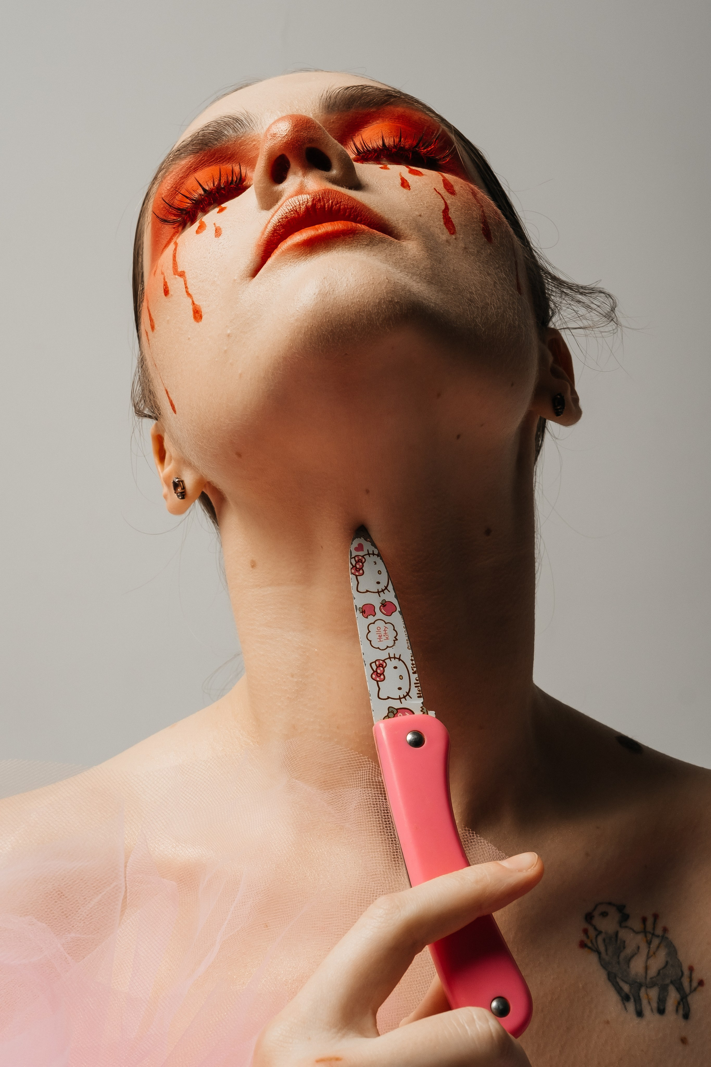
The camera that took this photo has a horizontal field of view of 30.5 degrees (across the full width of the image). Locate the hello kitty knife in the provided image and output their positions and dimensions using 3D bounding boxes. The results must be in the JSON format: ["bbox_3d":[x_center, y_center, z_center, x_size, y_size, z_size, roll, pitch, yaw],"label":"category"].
[{"bbox_3d":[0.018,0.069,0.400,0.024,0.169,0.013,-11,-30,-10],"label":"hello kitty knife"}]

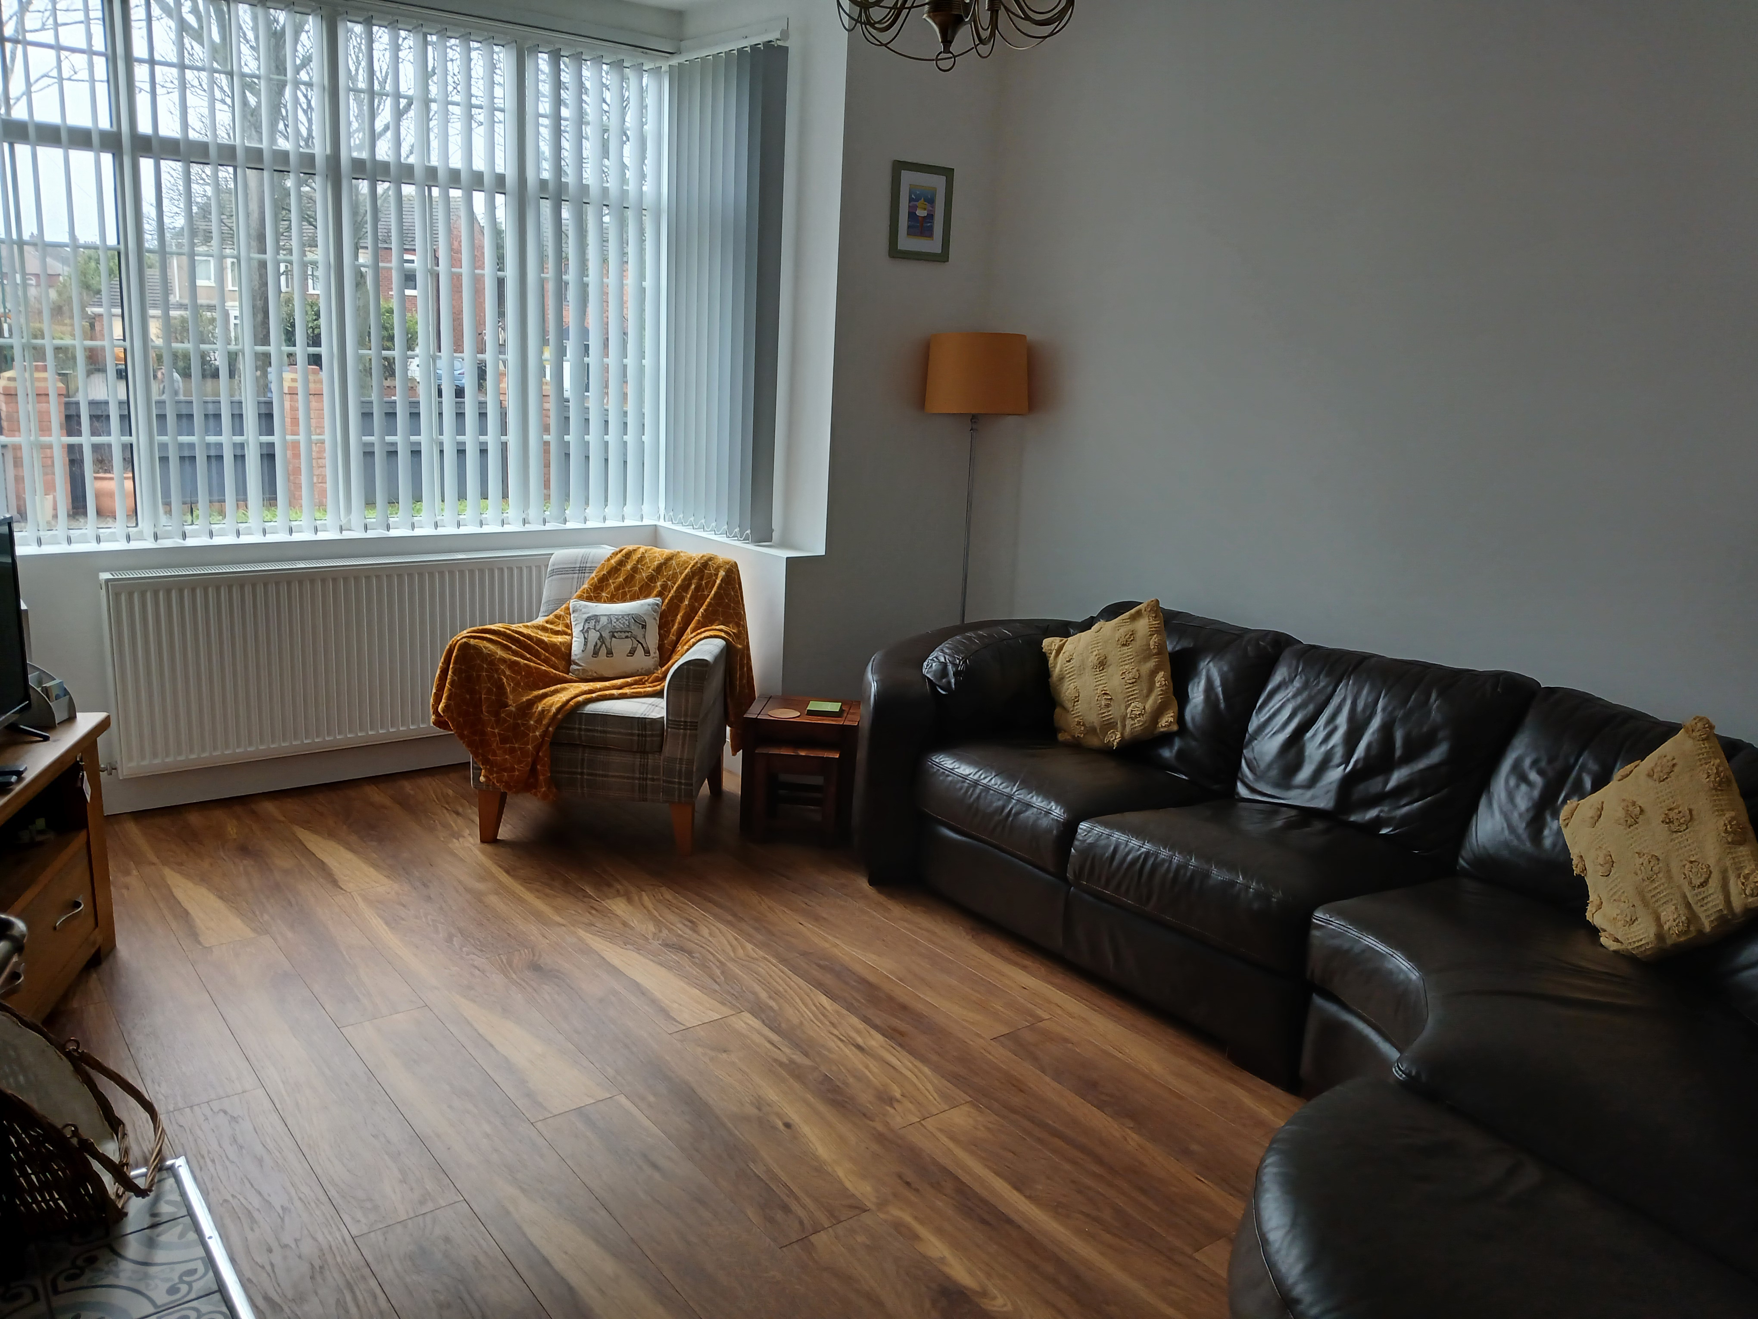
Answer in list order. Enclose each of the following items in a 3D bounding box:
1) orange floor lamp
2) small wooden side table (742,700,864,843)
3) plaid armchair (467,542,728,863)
[{"bbox_3d":[0.286,-0.275,4.389,0.335,1.540,0.335,-7,15,-37],"label":"orange floor lamp"},{"bbox_3d":[-0.235,0.348,4.108,0.345,0.395,0.290,3,12,4],"label":"small wooden side table"},{"bbox_3d":[-0.826,0.096,4.187,0.700,0.800,0.760,3,12,3],"label":"plaid armchair"}]

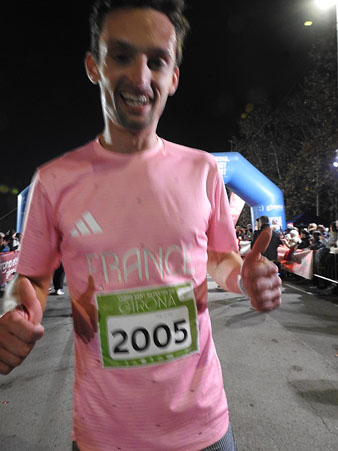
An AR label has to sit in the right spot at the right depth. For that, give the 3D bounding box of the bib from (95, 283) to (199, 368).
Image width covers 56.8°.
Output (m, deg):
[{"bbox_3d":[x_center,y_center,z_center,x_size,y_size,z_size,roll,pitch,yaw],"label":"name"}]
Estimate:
[{"bbox_3d":[-0.043,0.214,0.667,0.211,0.155,0.024,-6,0,-9],"label":"bib"}]

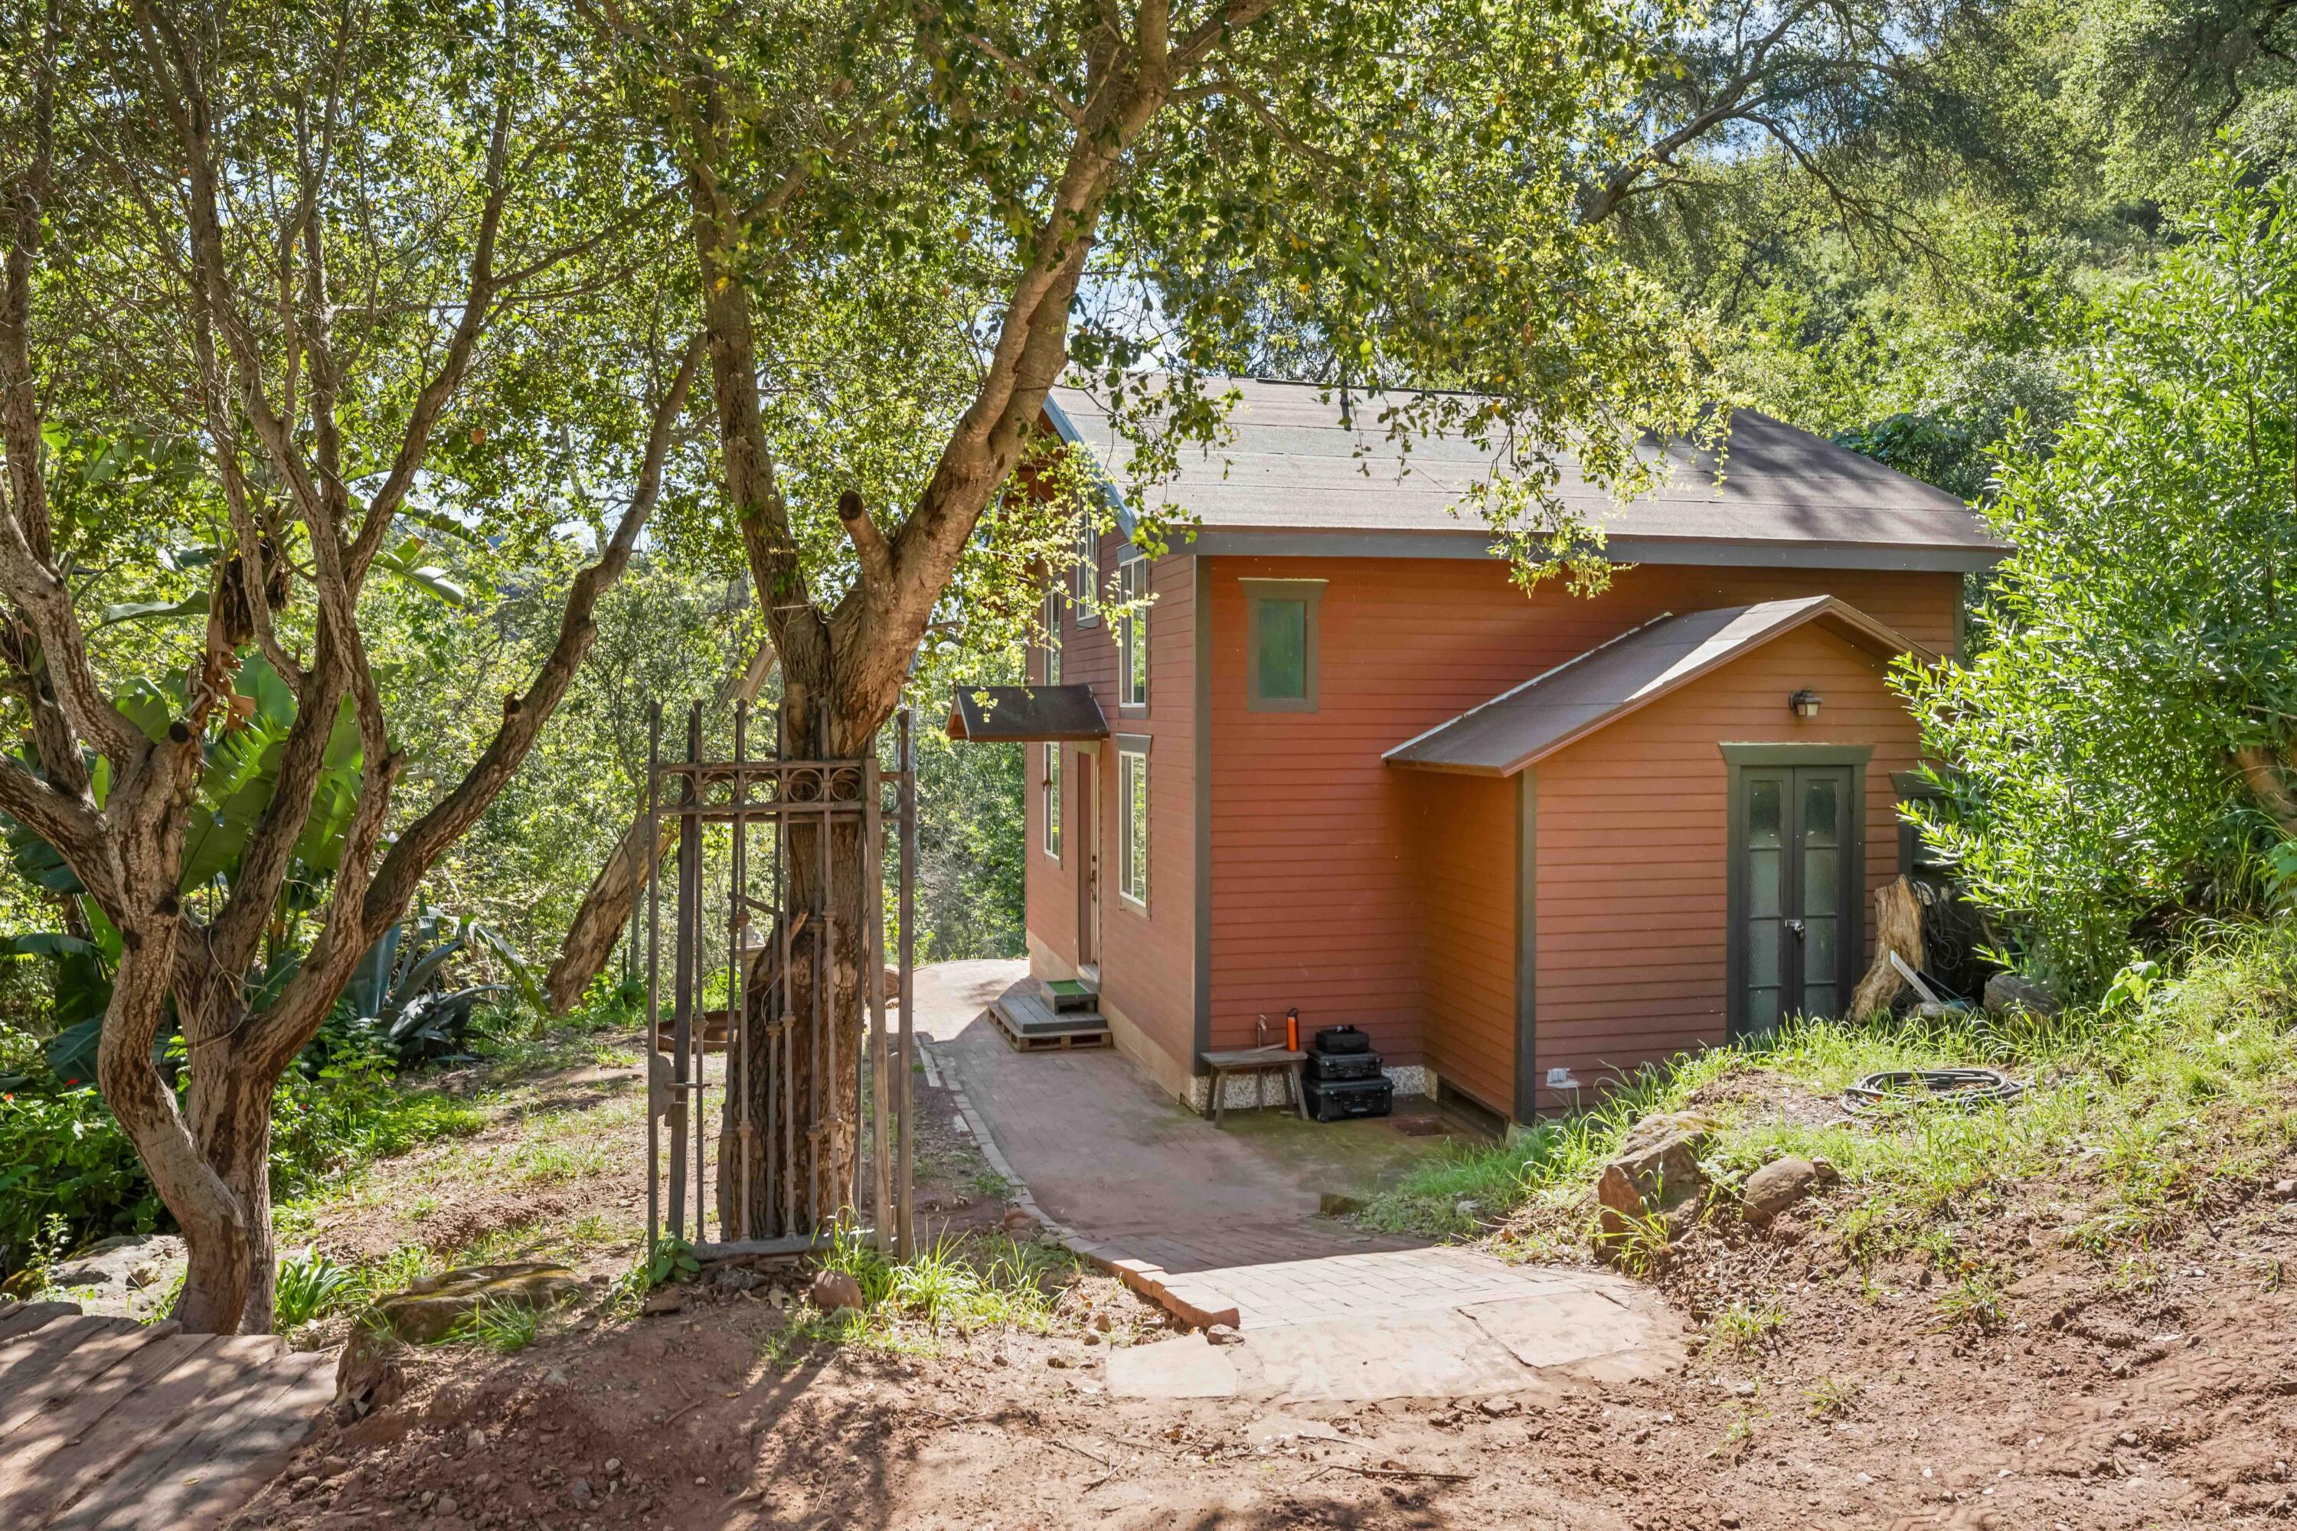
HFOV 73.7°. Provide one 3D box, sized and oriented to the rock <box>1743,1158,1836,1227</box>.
[{"bbox_3d":[2.403,1.604,5.750,0.360,0.200,0.240,-1,2,-20],"label":"rock"}]

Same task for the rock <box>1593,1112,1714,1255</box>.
[{"bbox_3d":[1.881,1.544,5.700,0.400,0.420,0.400,0,2,-15],"label":"rock"}]

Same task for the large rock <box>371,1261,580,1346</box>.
[{"bbox_3d":[-2.135,1.700,4.850,0.640,0.180,0.330,-1,2,-22],"label":"large rock"}]

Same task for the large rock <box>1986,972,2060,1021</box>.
[{"bbox_3d":[5.029,1.341,8.800,0.400,0.280,0.330,0,2,0],"label":"large rock"}]

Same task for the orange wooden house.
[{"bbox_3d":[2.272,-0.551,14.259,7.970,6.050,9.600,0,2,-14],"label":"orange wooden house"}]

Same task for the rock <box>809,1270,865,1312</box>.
[{"bbox_3d":[-1.010,1.700,4.950,0.170,0.120,0.150,0,2,0],"label":"rock"}]

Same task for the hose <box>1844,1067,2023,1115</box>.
[{"bbox_3d":[3.411,1.419,6.650,0.720,0.080,0.660,0,2,0],"label":"hose"}]

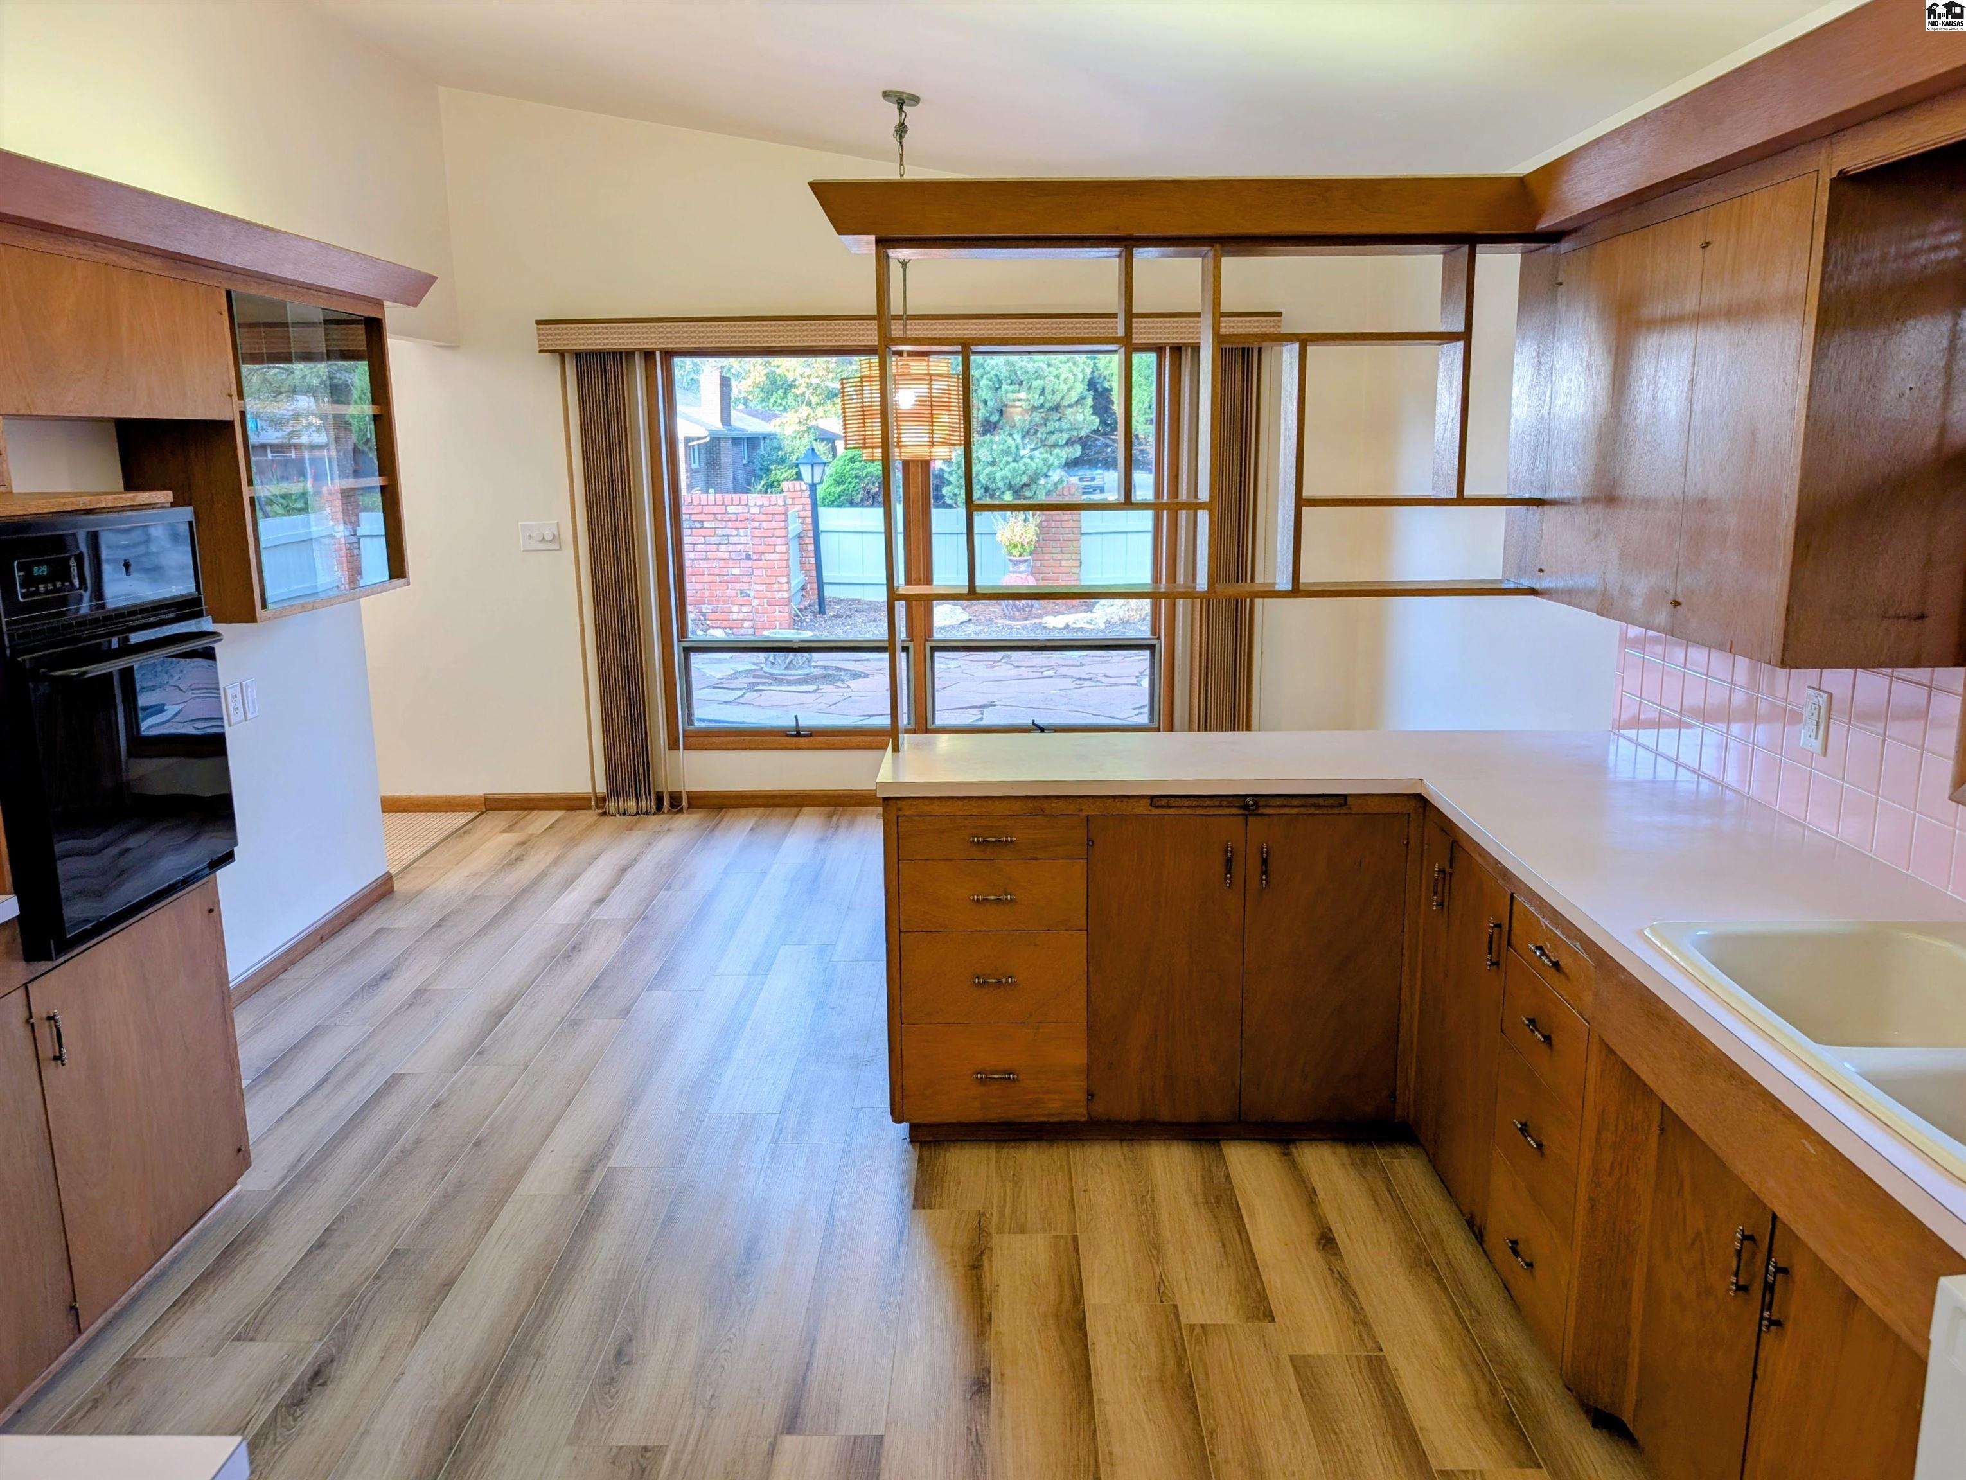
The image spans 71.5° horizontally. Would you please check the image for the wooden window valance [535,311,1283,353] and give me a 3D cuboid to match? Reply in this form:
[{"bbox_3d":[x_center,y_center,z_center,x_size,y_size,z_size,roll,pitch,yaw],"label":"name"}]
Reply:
[{"bbox_3d":[-0.326,-1.790,6.008,3.250,0.138,0.140,0,12,1],"label":"wooden window valance"}]

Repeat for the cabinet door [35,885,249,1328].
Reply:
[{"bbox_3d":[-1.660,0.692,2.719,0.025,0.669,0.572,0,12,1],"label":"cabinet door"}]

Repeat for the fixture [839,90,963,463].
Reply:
[{"bbox_3d":[-0.294,-1.634,4.894,0.445,1.255,0.445,0,12,1],"label":"fixture"}]

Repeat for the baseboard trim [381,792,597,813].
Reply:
[{"bbox_3d":[-2.370,0.297,6.564,1.045,0.085,0.020,0,12,1],"label":"baseboard trim"}]

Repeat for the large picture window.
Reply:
[{"bbox_3d":[-0.300,-0.869,6.257,2.350,1.810,0.100,0,12,1],"label":"large picture window"}]

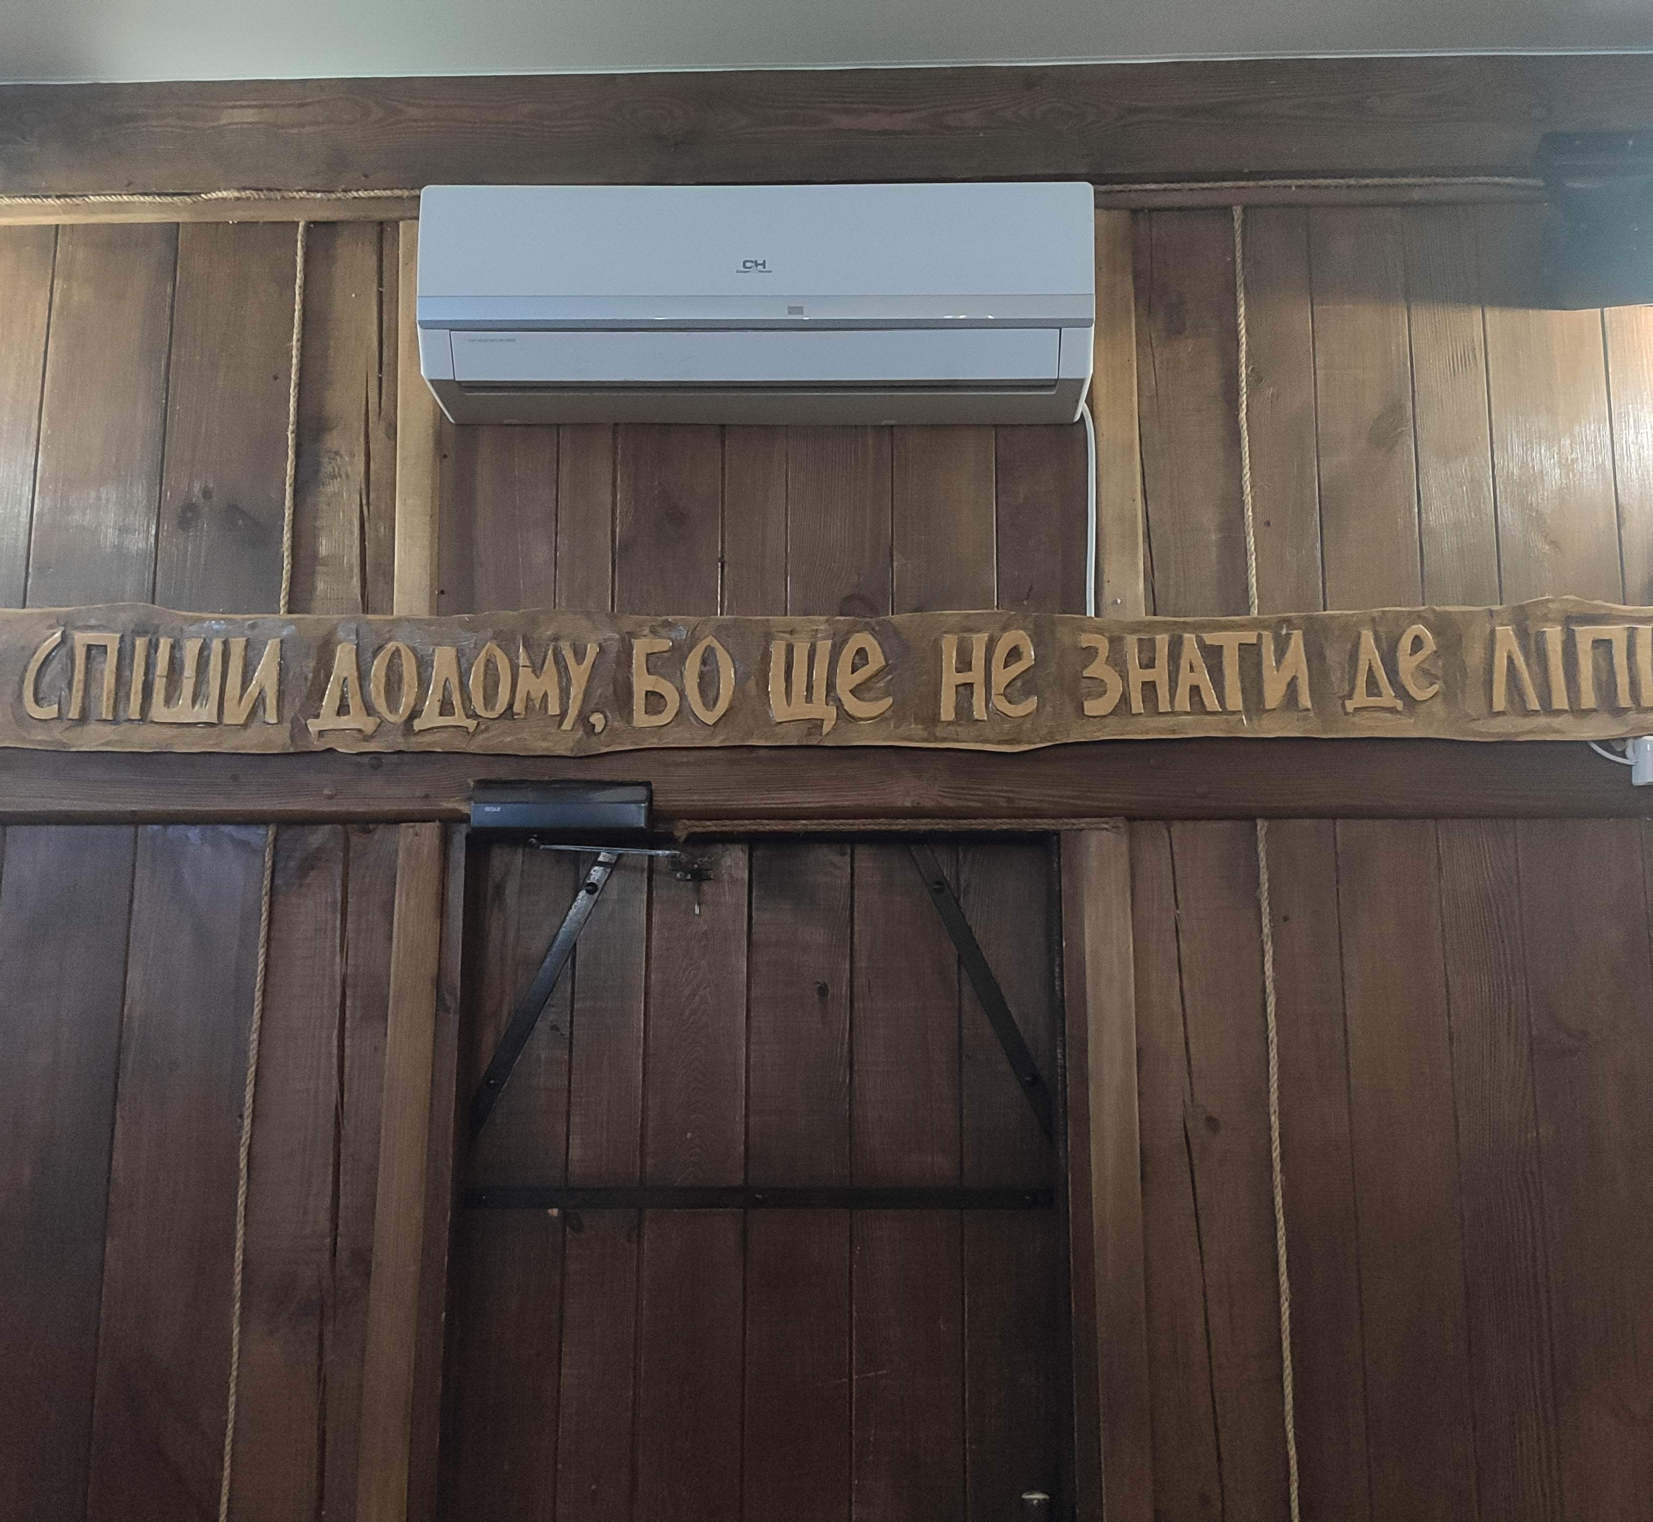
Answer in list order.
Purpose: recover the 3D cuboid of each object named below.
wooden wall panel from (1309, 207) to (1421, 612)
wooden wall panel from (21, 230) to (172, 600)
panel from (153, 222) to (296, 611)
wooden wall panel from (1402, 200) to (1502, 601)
[{"bbox_3d":[0.762,-0.489,2.165,0.138,0.628,0.028,0,-9,1],"label":"wooden wall panel"},{"bbox_3d":[-1.095,-0.528,2.323,0.192,0.611,0.020,0,-9,2],"label":"wooden wall panel"},{"bbox_3d":[-0.903,-0.526,2.316,0.193,0.616,0.020,0,-9,2],"label":"panel"},{"bbox_3d":[0.883,-0.492,2.162,0.105,0.625,0.028,0,-9,1],"label":"wooden wall panel"}]

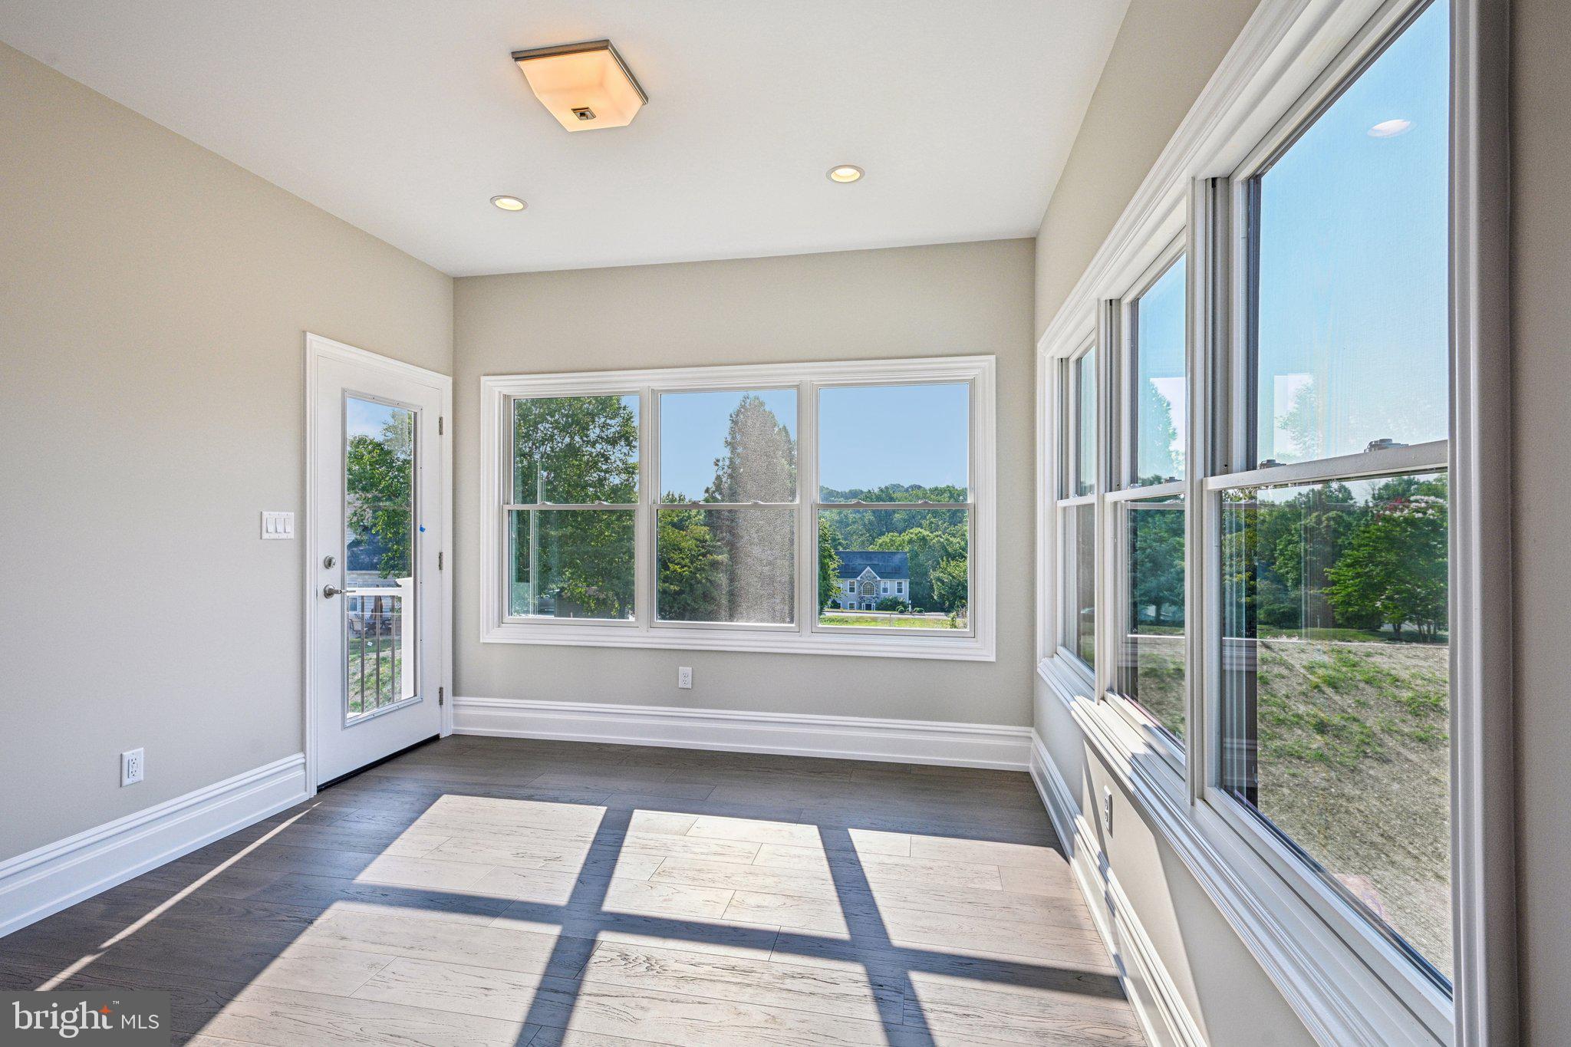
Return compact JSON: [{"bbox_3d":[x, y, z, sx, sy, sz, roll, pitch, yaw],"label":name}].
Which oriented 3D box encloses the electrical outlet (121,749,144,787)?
[{"bbox_3d":[-2.333,0.873,2.498,0.010,0.116,0.071,0,0,11],"label":"electrical outlet"}]

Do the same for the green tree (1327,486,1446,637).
[{"bbox_3d":[15.839,0.950,18.000,3.800,4.200,3.800,0,0,11],"label":"green tree"}]

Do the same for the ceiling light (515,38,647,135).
[{"bbox_3d":[-0.667,-1.415,2.322,0.330,0.125,0.330,0,0,11],"label":"ceiling light"}]

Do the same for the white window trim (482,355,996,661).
[{"bbox_3d":[-0.358,-0.080,3.923,2.950,1.590,0.110,0,0,11],"label":"white window trim"}]

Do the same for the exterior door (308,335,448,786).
[{"bbox_3d":[-2.113,0.185,3.688,0.060,2.085,0.935,0,0,11],"label":"exterior door"}]

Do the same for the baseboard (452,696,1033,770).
[{"bbox_3d":[-0.363,1.158,3.891,3.330,0.225,0.022,0,0,11],"label":"baseboard"}]

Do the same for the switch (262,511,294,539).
[{"bbox_3d":[-2.224,0.010,3.061,0.010,0.117,0.158,0,0,11],"label":"switch"}]

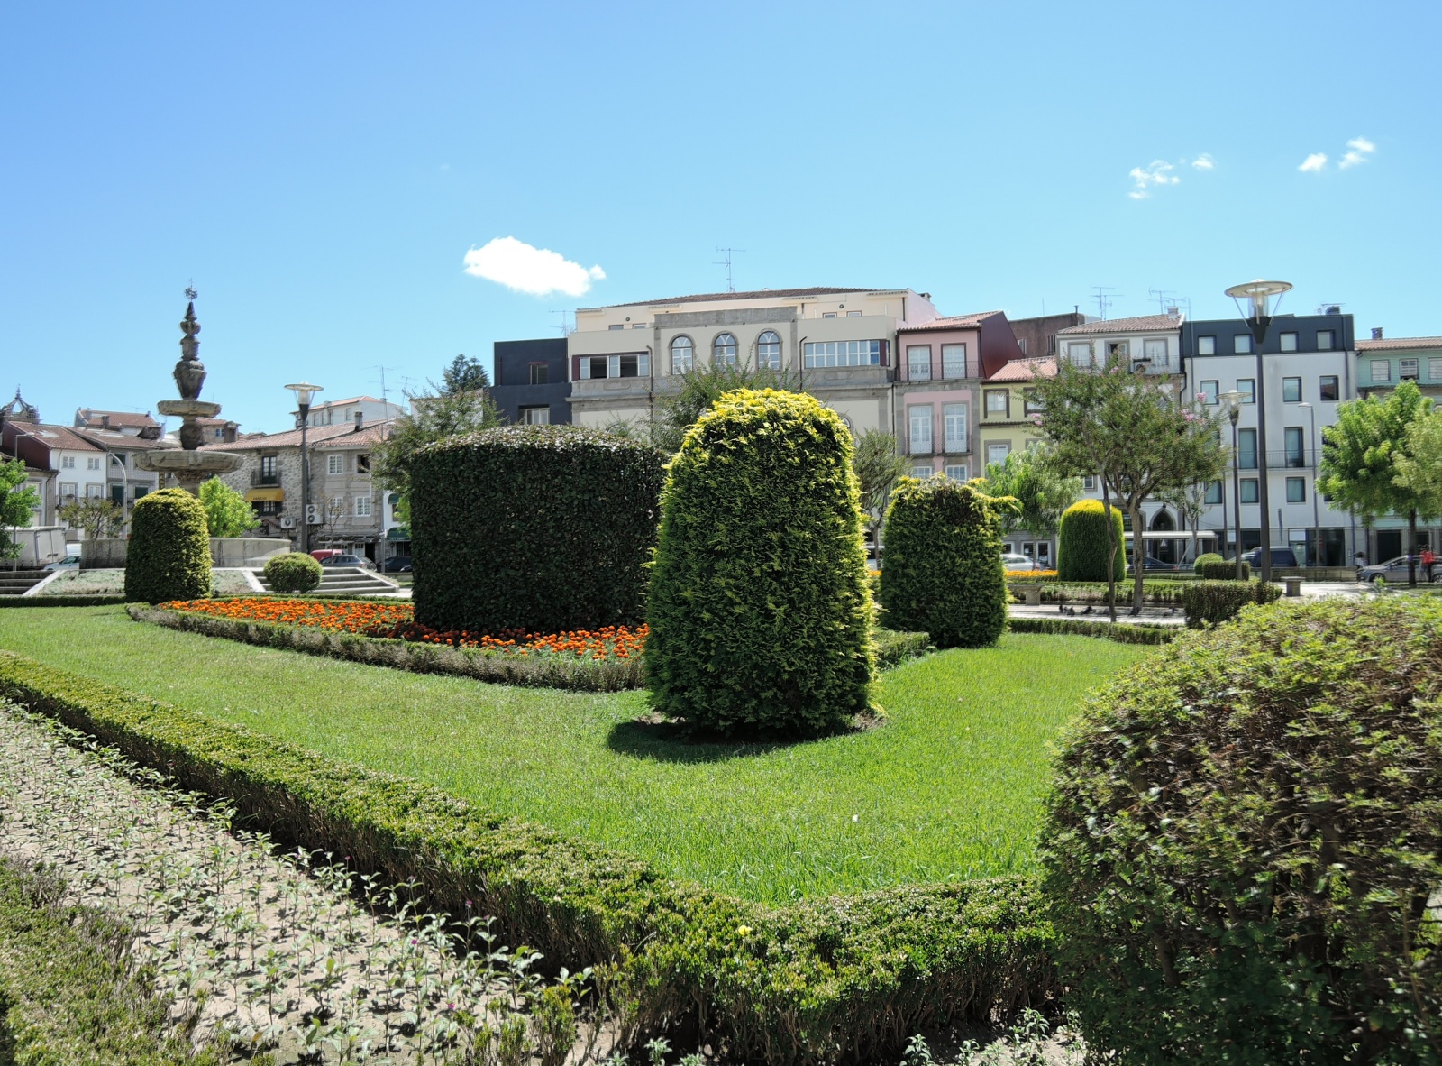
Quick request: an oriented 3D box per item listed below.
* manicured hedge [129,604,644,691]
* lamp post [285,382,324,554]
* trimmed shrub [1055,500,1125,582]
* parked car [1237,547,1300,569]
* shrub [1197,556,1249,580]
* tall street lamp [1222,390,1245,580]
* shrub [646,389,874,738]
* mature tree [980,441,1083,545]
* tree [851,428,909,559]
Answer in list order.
[{"bbox_3d":[-6.349,1.329,14.790,15.210,0.450,1.260,-2,-2,42],"label":"manicured hedge"},{"bbox_3d":[-13.109,-1.655,31.487,1.240,6.200,1.240,-1,-2,0],"label":"lamp post"},{"bbox_3d":[11.457,0.227,31.000,2.050,2.550,2.050,-1,-1,20],"label":"trimmed shrub"},{"bbox_3d":[29.344,1.642,55.000,4.400,1.750,1.800,-1,-1,11],"label":"parked car"},{"bbox_3d":[16.063,1.136,32.000,1.650,0.780,1.300,-1,-1,27],"label":"shrub"},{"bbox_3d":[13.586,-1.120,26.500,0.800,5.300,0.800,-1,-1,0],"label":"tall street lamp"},{"bbox_3d":[0.332,0.169,8.550,1.930,2.800,1.930,-1,-1,2],"label":"shrub"},{"bbox_3d":[14.237,-0.961,45.979,4.700,6.320,4.700,-1,-2,0],"label":"mature tree"},{"bbox_3d":[5.384,-1.108,34.500,2.450,5.000,2.400,-1,-1,9],"label":"tree"}]

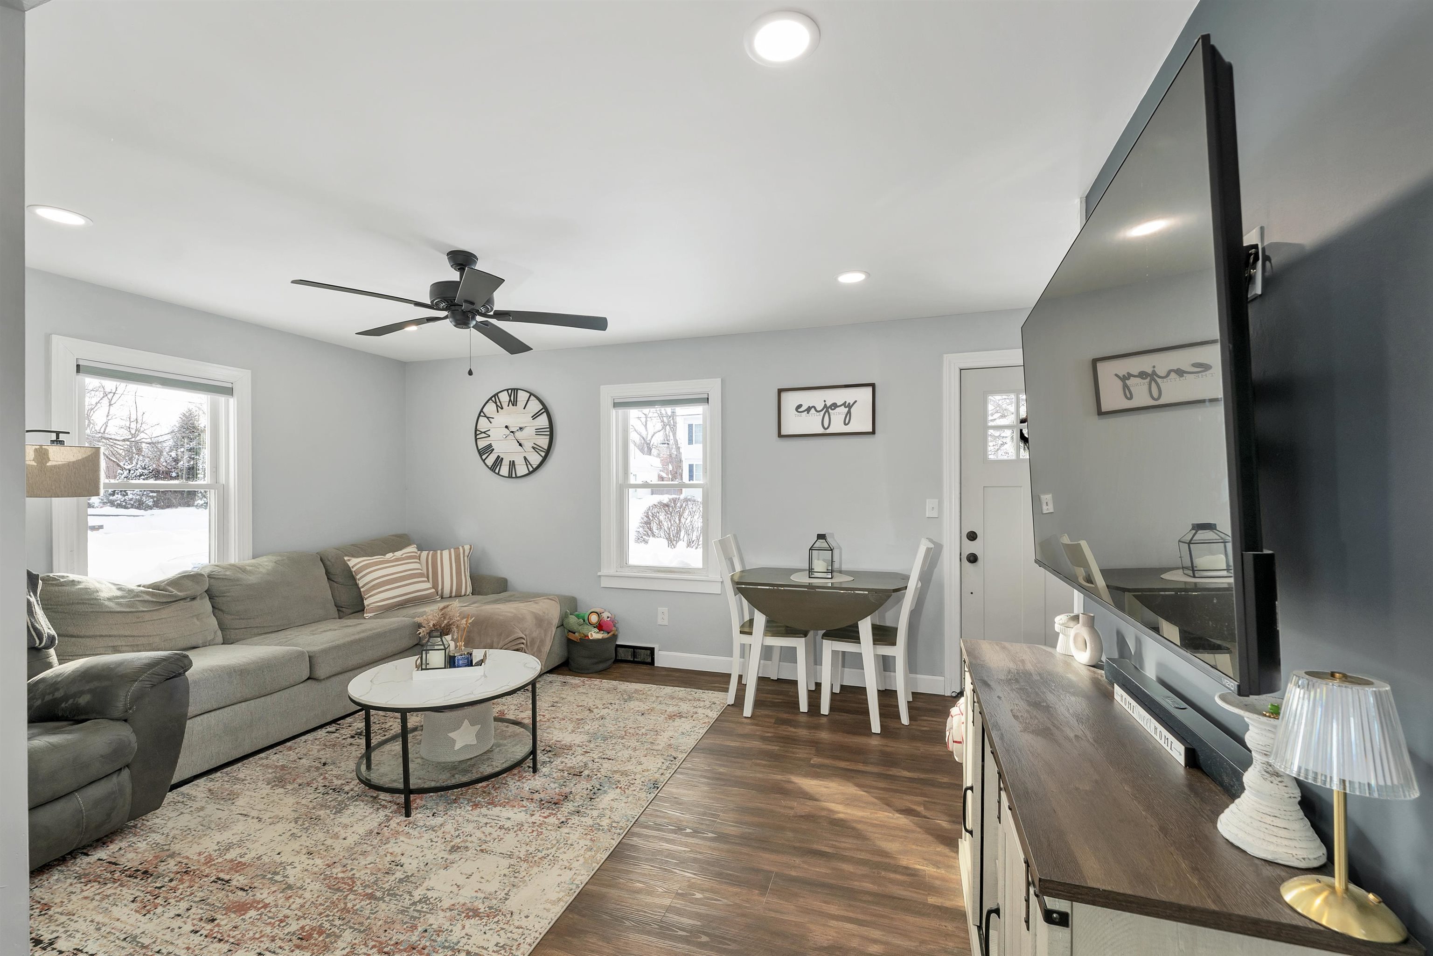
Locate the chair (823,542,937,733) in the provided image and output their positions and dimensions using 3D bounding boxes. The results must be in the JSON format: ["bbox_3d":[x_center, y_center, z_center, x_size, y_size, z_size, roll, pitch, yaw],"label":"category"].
[{"bbox_3d":[0.969,0.876,3.350,0.590,1.000,0.440,0,-1,19],"label":"chair"}]

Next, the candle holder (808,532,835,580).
[{"bbox_3d":[0.648,0.482,3.457,0.138,0.265,0.138,0,0,10],"label":"candle holder"}]

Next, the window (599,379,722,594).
[{"bbox_3d":[-0.405,0.070,4.115,0.970,1.550,0.110,0,-1,17],"label":"window"}]

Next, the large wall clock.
[{"bbox_3d":[-1.648,-0.359,4.527,0.728,0.728,0.045,0,0,18],"label":"large wall clock"}]

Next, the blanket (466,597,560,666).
[{"bbox_3d":[-1.530,1.130,3.950,0.660,0.420,0.600,0,-1,18],"label":"blanket"}]

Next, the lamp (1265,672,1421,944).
[{"bbox_3d":[0.866,0.436,0.777,0.137,0.328,0.137,0,-1,19],"label":"lamp"}]

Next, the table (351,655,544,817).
[{"bbox_3d":[-1.251,1.148,2.651,0.800,0.455,0.800,0,0,0],"label":"table"}]

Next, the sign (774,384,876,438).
[{"bbox_3d":[0.731,-0.448,3.739,0.645,0.333,0.030,0,0,18],"label":"sign"}]

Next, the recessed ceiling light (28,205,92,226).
[{"bbox_3d":[-2.635,-1.048,2.238,0.172,0.020,0.172,0,-1,18],"label":"recessed ceiling light"}]

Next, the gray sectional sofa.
[{"bbox_3d":[-2.233,0.933,3.486,1.700,0.920,2.320,0,0,18],"label":"gray sectional sofa"}]

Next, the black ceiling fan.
[{"bbox_3d":[-1.190,-0.872,2.615,1.280,0.350,1.280,0,-1,18],"label":"black ceiling fan"}]

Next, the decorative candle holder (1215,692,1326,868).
[{"bbox_3d":[0.908,0.487,0.916,0.130,0.224,0.130,0,0,18],"label":"decorative candle holder"}]

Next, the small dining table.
[{"bbox_3d":[0.633,0.997,3.413,1.070,0.760,0.660,0,0,18],"label":"small dining table"}]

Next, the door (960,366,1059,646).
[{"bbox_3d":[1.945,0.337,3.415,0.820,2.040,0.050,0,-1,17],"label":"door"}]

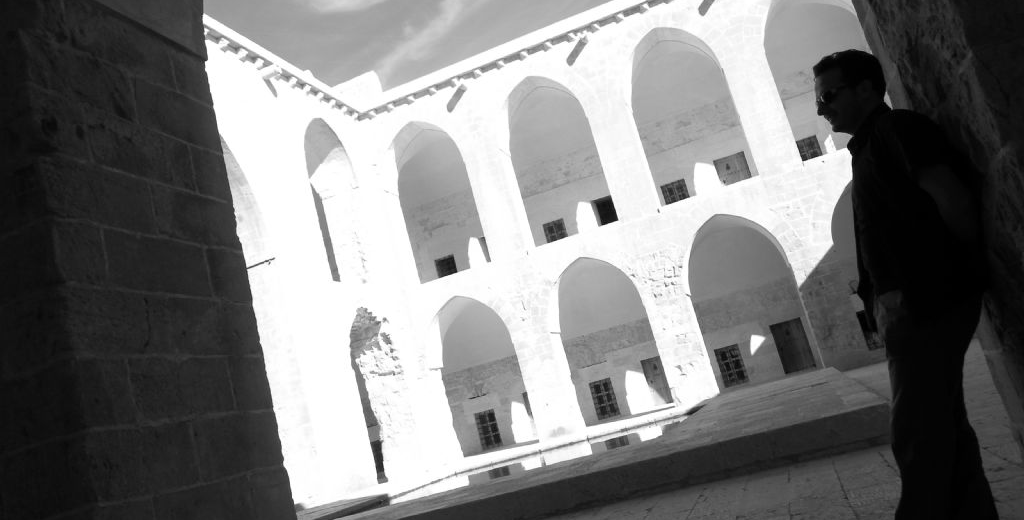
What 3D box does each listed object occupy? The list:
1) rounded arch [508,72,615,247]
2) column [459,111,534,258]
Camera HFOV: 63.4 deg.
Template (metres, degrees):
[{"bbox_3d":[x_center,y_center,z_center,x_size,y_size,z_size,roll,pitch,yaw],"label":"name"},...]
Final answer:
[{"bbox_3d":[1.025,-2.506,20.232,2.270,4.090,0.740,-18,-11,16],"label":"rounded arch"},{"bbox_3d":[-0.356,-1.632,20.601,0.990,3.200,0.740,-18,-11,16],"label":"column"}]

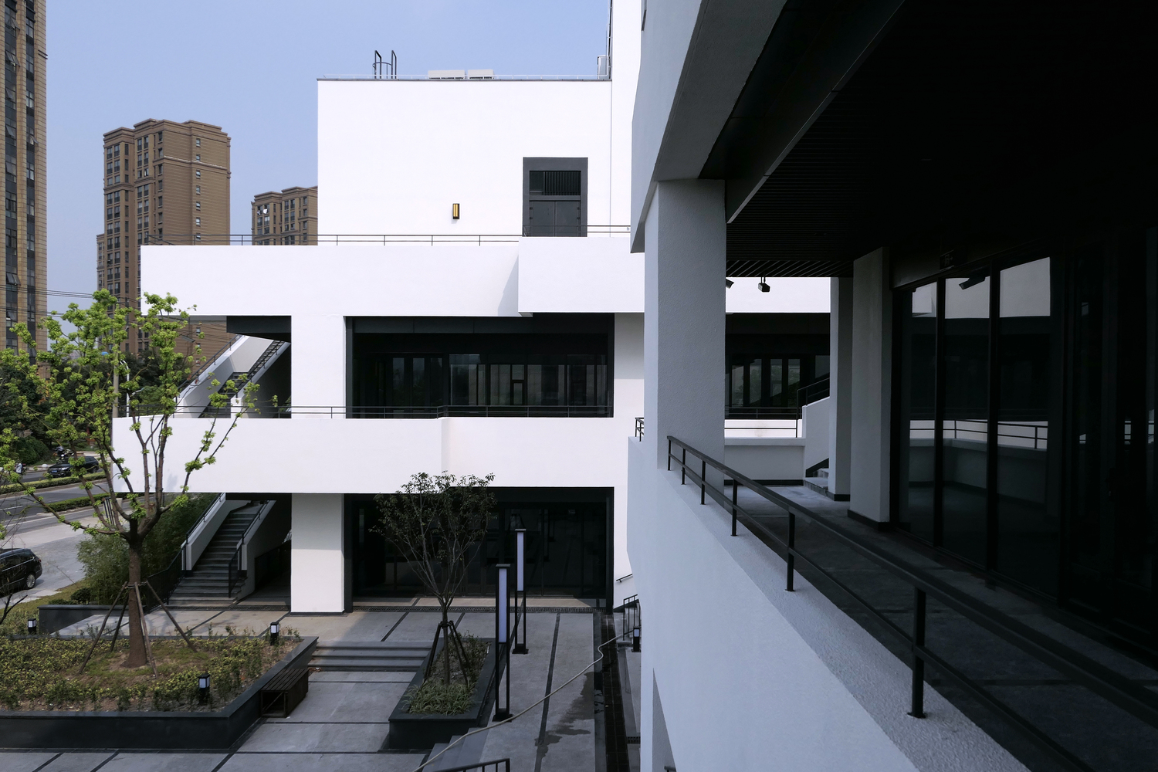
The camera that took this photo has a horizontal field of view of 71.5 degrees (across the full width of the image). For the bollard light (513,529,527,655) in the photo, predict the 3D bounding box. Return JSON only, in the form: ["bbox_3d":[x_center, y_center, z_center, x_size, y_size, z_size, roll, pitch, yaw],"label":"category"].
[{"bbox_3d":[-1.555,5.500,21.520,0.330,3.280,0.330,0,0,1],"label":"bollard light"}]

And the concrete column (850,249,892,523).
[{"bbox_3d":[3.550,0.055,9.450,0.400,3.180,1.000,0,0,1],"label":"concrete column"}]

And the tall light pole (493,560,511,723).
[{"bbox_3d":[-1.617,5.450,17.140,0.330,3.280,0.330,0,0,1],"label":"tall light pole"}]

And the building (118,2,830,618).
[{"bbox_3d":[-2.300,-2.900,31.300,23.500,20.300,14.000,0,0,1],"label":"building"}]

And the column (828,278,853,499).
[{"bbox_3d":[3.890,0.050,11.760,0.380,3.220,0.380,0,0,1],"label":"column"}]

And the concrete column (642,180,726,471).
[{"bbox_3d":[1.147,-0.350,9.090,0.680,3.430,1.900,0,0,1],"label":"concrete column"}]

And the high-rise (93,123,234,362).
[{"bbox_3d":[-79.600,-20.500,155.300,21.000,58.000,16.000,0,0,37],"label":"high-rise"}]

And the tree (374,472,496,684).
[{"bbox_3d":[-3.350,4.450,18.650,2.800,4.950,2.700,0,0,1],"label":"tree"}]

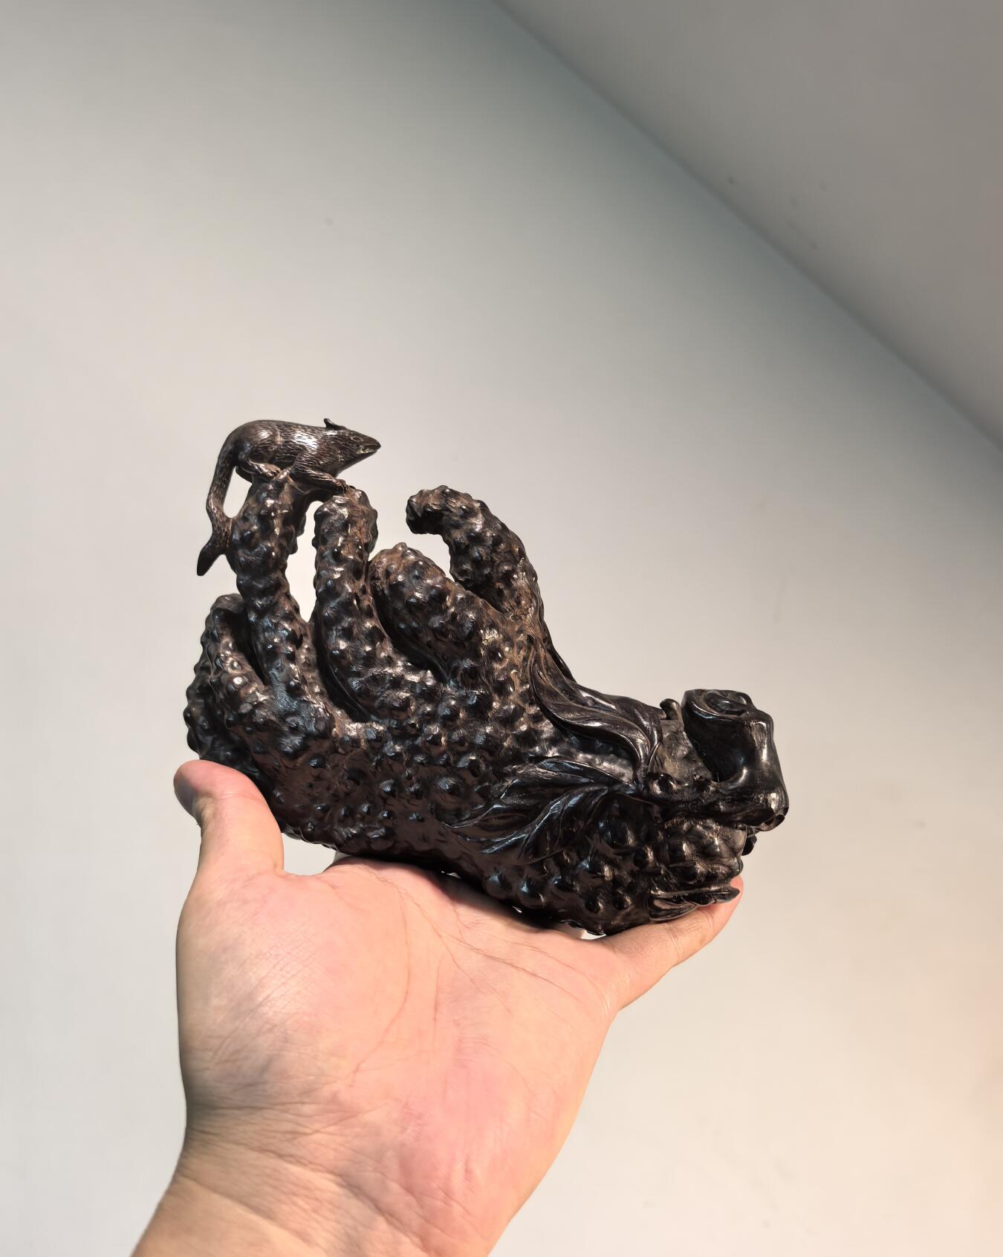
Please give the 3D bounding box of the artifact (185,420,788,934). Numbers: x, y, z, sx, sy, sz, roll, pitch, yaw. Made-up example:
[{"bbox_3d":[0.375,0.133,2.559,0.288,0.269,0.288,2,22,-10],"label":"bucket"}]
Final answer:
[{"bbox_3d":[0.001,0.017,0.325,0.188,0.140,0.100,12,3,7],"label":"artifact"}]

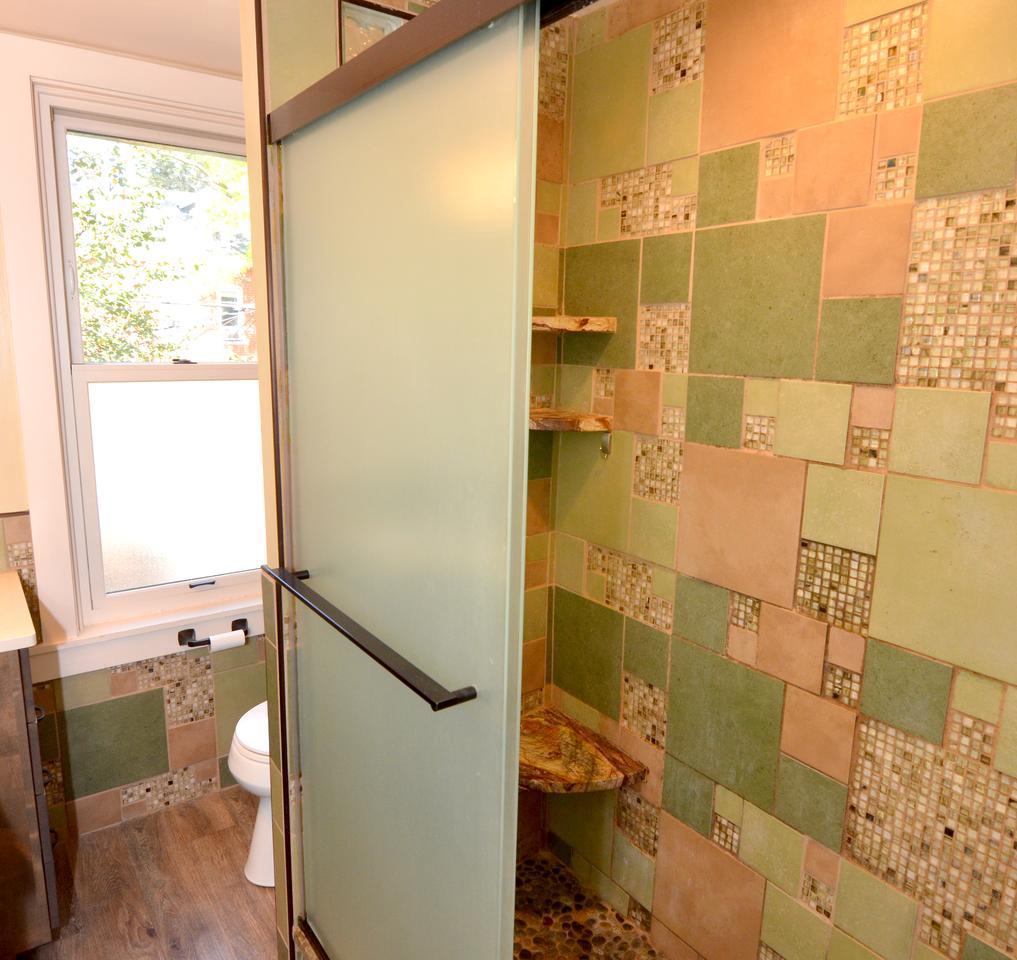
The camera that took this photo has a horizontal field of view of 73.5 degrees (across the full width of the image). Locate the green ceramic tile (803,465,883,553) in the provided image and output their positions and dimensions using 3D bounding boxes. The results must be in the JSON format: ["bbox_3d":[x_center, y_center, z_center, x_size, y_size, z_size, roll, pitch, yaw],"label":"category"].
[{"bbox_3d":[0.638,0.053,1.299,0.010,0.146,0.146,-8,14,-38],"label":"green ceramic tile"}]

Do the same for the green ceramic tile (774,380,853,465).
[{"bbox_3d":[0.590,-0.113,1.321,0.010,0.150,0.150,-6,13,-35],"label":"green ceramic tile"}]

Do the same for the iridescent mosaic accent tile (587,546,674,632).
[{"bbox_3d":[0.317,0.281,1.794,0.012,0.152,0.310,-7,12,-36],"label":"iridescent mosaic accent tile"}]

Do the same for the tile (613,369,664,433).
[{"bbox_3d":[0.322,-0.192,1.689,0.010,0.150,0.154,-6,13,-35],"label":"tile"}]

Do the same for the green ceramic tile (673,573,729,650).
[{"bbox_3d":[0.455,0.313,1.597,0.010,0.150,0.150,-6,12,-35],"label":"green ceramic tile"}]

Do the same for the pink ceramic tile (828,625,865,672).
[{"bbox_3d":[0.655,0.324,1.315,0.011,0.074,0.074,-6,12,-35],"label":"pink ceramic tile"}]

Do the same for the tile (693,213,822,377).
[{"bbox_3d":[0.508,-0.367,1.420,0.011,0.298,0.298,-6,12,-35],"label":"tile"}]

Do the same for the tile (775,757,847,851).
[{"bbox_3d":[0.622,0.660,1.399,0.010,0.145,0.148,-6,13,-35],"label":"tile"}]

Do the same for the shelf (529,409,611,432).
[{"bbox_3d":[0.091,-0.145,1.790,0.277,0.044,0.227,-7,12,-36],"label":"shelf"}]

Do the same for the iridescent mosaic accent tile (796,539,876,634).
[{"bbox_3d":[0.638,0.206,1.332,0.012,0.149,0.146,-7,12,-36],"label":"iridescent mosaic accent tile"}]

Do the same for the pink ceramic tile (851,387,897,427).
[{"bbox_3d":[0.662,-0.134,1.235,0.011,0.074,0.074,-6,12,-35],"label":"pink ceramic tile"}]

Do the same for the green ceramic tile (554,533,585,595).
[{"bbox_3d":[0.183,0.247,1.974,0.012,0.152,0.138,-7,12,-36],"label":"green ceramic tile"}]

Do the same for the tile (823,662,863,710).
[{"bbox_3d":[0.652,0.399,1.327,0.008,0.074,0.074,-6,12,-35],"label":"tile"}]

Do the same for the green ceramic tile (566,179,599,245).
[{"bbox_3d":[0.201,-0.702,1.797,0.010,0.152,0.113,-7,13,-36],"label":"green ceramic tile"}]

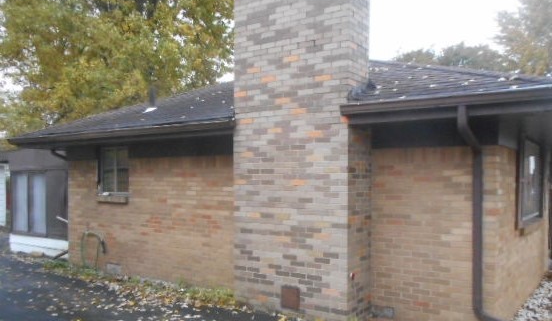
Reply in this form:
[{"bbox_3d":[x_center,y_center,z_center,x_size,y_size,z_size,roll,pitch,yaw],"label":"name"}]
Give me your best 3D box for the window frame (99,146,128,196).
[{"bbox_3d":[-2.868,0.194,7.050,0.740,0.830,0.100,0,-1,32],"label":"window frame"}]

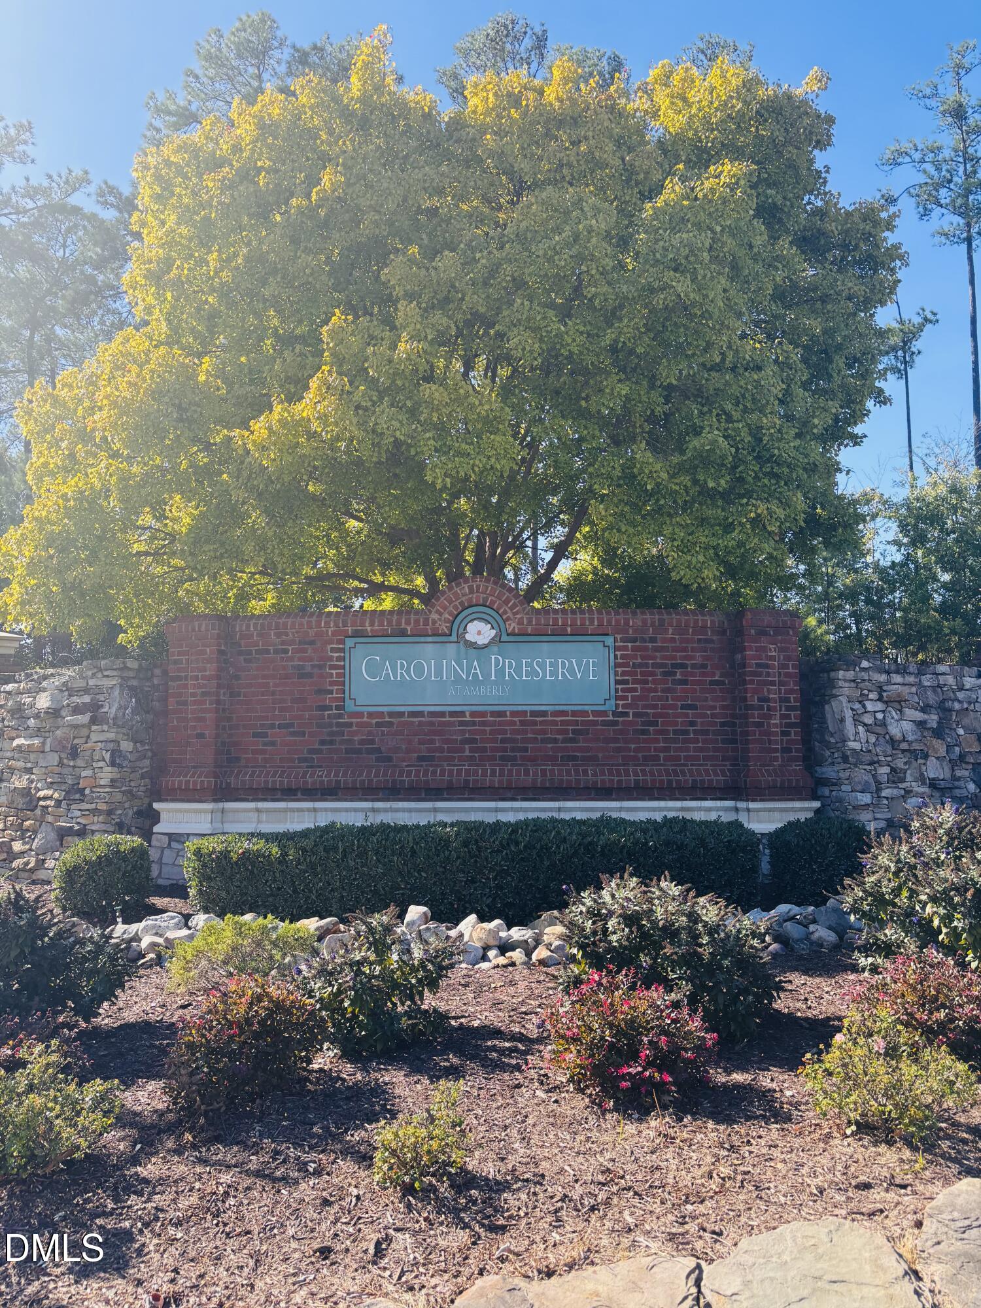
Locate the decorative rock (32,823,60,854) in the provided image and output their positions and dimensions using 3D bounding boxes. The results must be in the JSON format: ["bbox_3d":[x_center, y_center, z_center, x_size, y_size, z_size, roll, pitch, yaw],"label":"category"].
[{"bbox_3d":[-4.631,1.918,10.247,0.299,0.326,0.200,0,-7,0],"label":"decorative rock"}]

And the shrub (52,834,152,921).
[{"bbox_3d":[-3.503,1.993,8.878,0.905,0.723,0.880,0,-7,0],"label":"shrub"}]

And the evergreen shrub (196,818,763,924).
[{"bbox_3d":[-0.158,1.919,8.885,5.219,0.896,1.000,0,-7,0],"label":"evergreen shrub"}]

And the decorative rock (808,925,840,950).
[{"bbox_3d":[2.644,2.247,7.786,0.275,0.205,0.220,0,-7,0],"label":"decorative rock"}]

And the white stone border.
[{"bbox_3d":[-0.040,1.601,9.620,6.430,0.330,0.550,-1,-5,4],"label":"white stone border"}]

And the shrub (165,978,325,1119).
[{"bbox_3d":[-1.136,1.759,4.574,0.746,0.519,0.750,0,-7,0],"label":"shrub"}]

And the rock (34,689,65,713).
[{"bbox_3d":[-4.693,0.501,10.468,0.338,0.251,0.200,0,-7,0],"label":"rock"}]

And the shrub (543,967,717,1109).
[{"bbox_3d":[0.637,1.703,4.473,0.795,0.550,0.755,0,-5,0],"label":"shrub"}]

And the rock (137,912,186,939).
[{"bbox_3d":[-2.415,1.991,7.210,0.352,0.191,0.247,0,-5,0],"label":"rock"}]

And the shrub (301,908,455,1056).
[{"bbox_3d":[-0.595,1.683,5.178,0.807,0.677,0.767,0,-5,0],"label":"shrub"}]

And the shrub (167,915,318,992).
[{"bbox_3d":[-1.667,1.993,6.611,1.017,0.460,0.950,0,-7,0],"label":"shrub"}]

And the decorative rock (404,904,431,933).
[{"bbox_3d":[-0.540,1.943,7.213,0.203,0.199,0.182,0,-5,0],"label":"decorative rock"}]

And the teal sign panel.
[{"bbox_3d":[-0.108,0.039,9.480,2.613,1.020,0.070,-1,-5,4],"label":"teal sign panel"}]

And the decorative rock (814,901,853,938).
[{"bbox_3d":[2.520,1.950,7.211,0.292,0.272,0.249,0,-5,0],"label":"decorative rock"}]

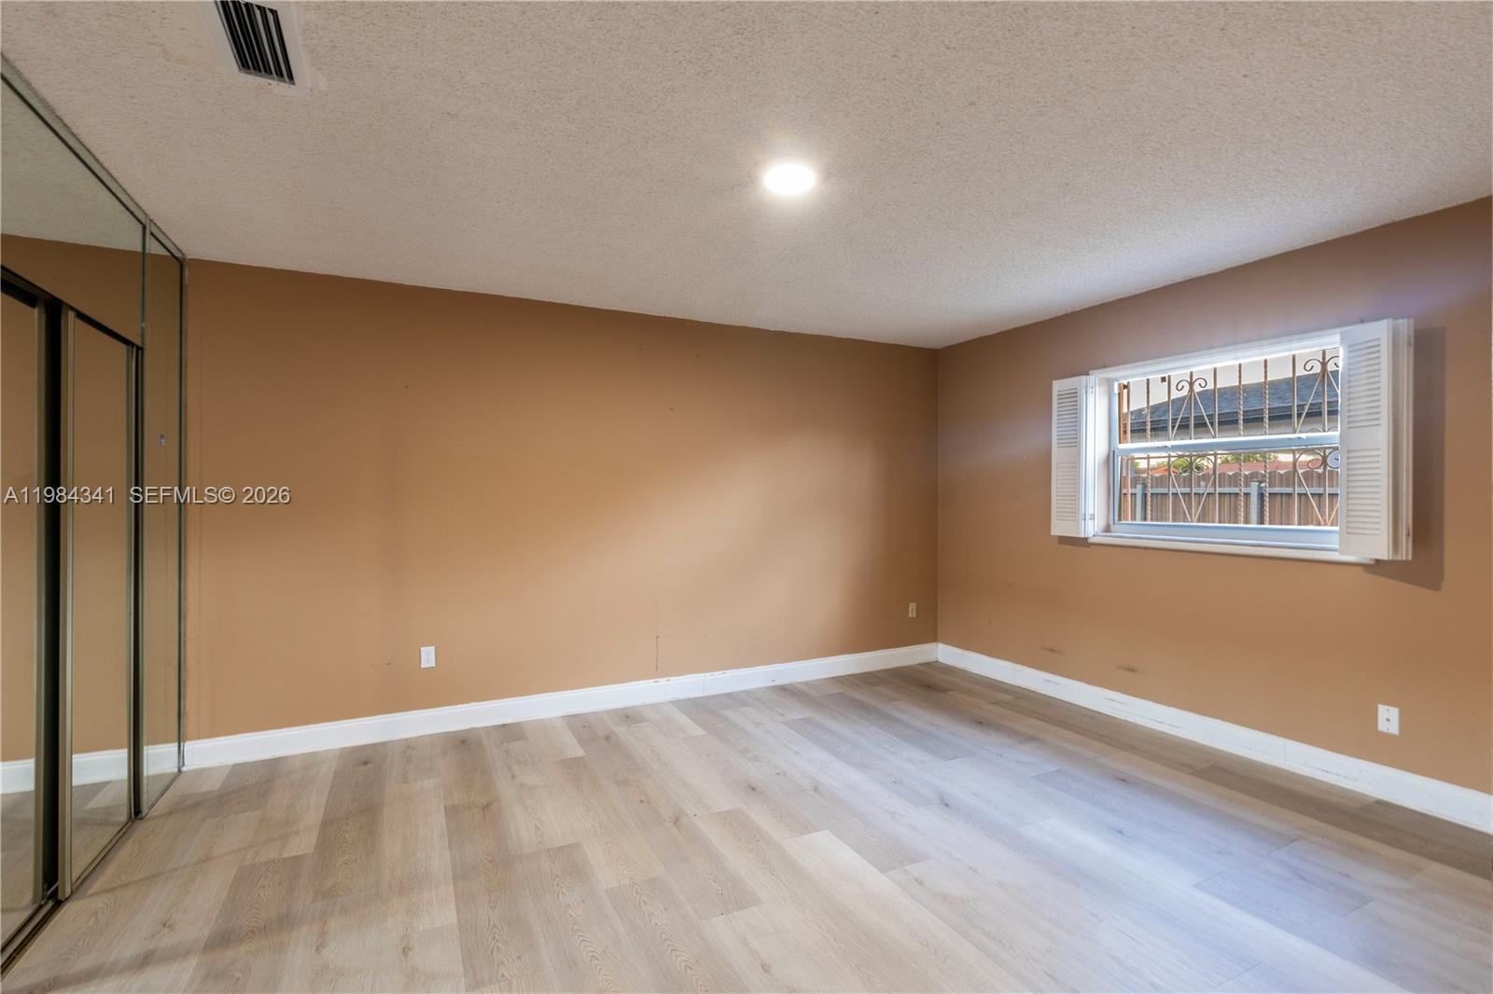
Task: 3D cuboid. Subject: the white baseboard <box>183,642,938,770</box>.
[{"bbox_3d":[-0.575,1.222,4.180,4.660,0.140,0.018,0,0,-26],"label":"white baseboard"}]

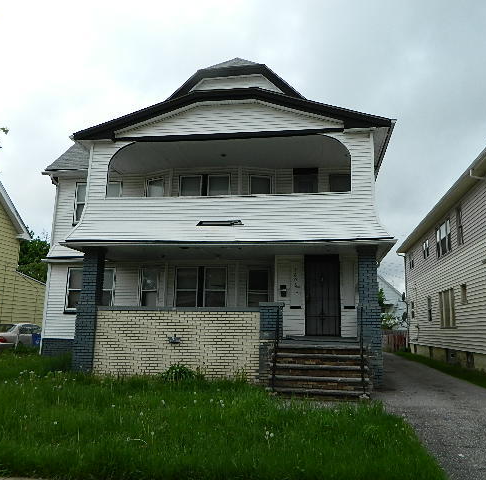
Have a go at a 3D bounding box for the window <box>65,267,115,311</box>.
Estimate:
[{"bbox_3d":[-4.866,1.500,14.639,1.600,1.380,0.130,0,-11,9],"label":"window"}]

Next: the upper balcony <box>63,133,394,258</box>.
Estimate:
[{"bbox_3d":[-0.334,-1.033,12.832,8.000,2.900,2.800,0,-11,9],"label":"upper balcony"}]

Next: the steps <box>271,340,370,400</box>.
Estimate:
[{"bbox_3d":[1.636,2.769,9.903,1.900,1.080,1.450,0,-11,9],"label":"steps"}]

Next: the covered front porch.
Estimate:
[{"bbox_3d":[-0.373,1.971,12.352,7.500,3.250,2.450,0,-11,9],"label":"covered front porch"}]

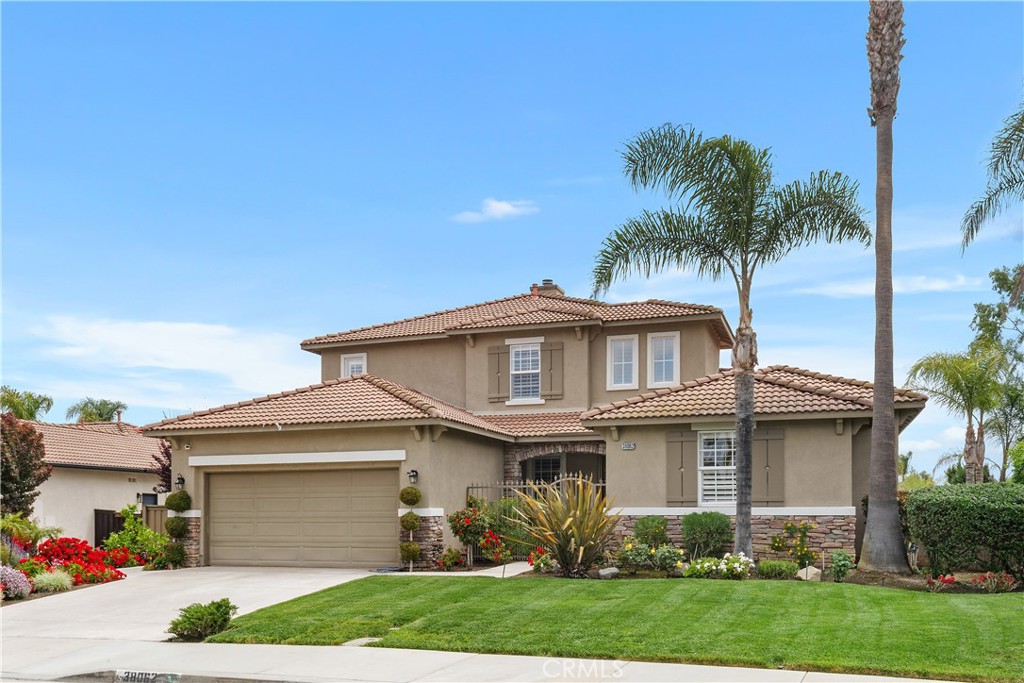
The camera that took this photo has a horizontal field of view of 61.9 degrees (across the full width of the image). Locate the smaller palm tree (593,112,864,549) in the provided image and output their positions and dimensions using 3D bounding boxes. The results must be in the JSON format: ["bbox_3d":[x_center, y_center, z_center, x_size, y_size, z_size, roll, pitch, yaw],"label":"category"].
[{"bbox_3d":[4.218,0.038,16.400,5.300,8.400,4.800,0,-5,0],"label":"smaller palm tree"}]

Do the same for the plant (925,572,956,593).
[{"bbox_3d":[6.829,3.841,13.600,0.500,0.320,0.450,0,-5,0],"label":"plant"}]

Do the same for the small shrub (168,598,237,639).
[{"bbox_3d":[-3.844,3.453,10.600,0.850,0.530,0.750,0,-5,0],"label":"small shrub"}]

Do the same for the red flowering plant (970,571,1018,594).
[{"bbox_3d":[7.576,3.784,13.400,0.740,0.380,0.600,0,-5,0],"label":"red flowering plant"}]

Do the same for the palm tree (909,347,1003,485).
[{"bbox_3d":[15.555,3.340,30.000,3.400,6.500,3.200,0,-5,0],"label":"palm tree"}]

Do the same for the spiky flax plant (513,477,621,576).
[{"bbox_3d":[0.997,3.484,15.900,1.970,1.860,1.900,0,-5,0],"label":"spiky flax plant"}]

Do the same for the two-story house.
[{"bbox_3d":[1.430,1.650,23.200,17.200,7.400,12.500,-1,-5,17],"label":"two-story house"}]

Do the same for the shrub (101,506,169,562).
[{"bbox_3d":[-9.176,4.680,20.800,1.600,1.400,1.400,0,-5,0],"label":"shrub"}]

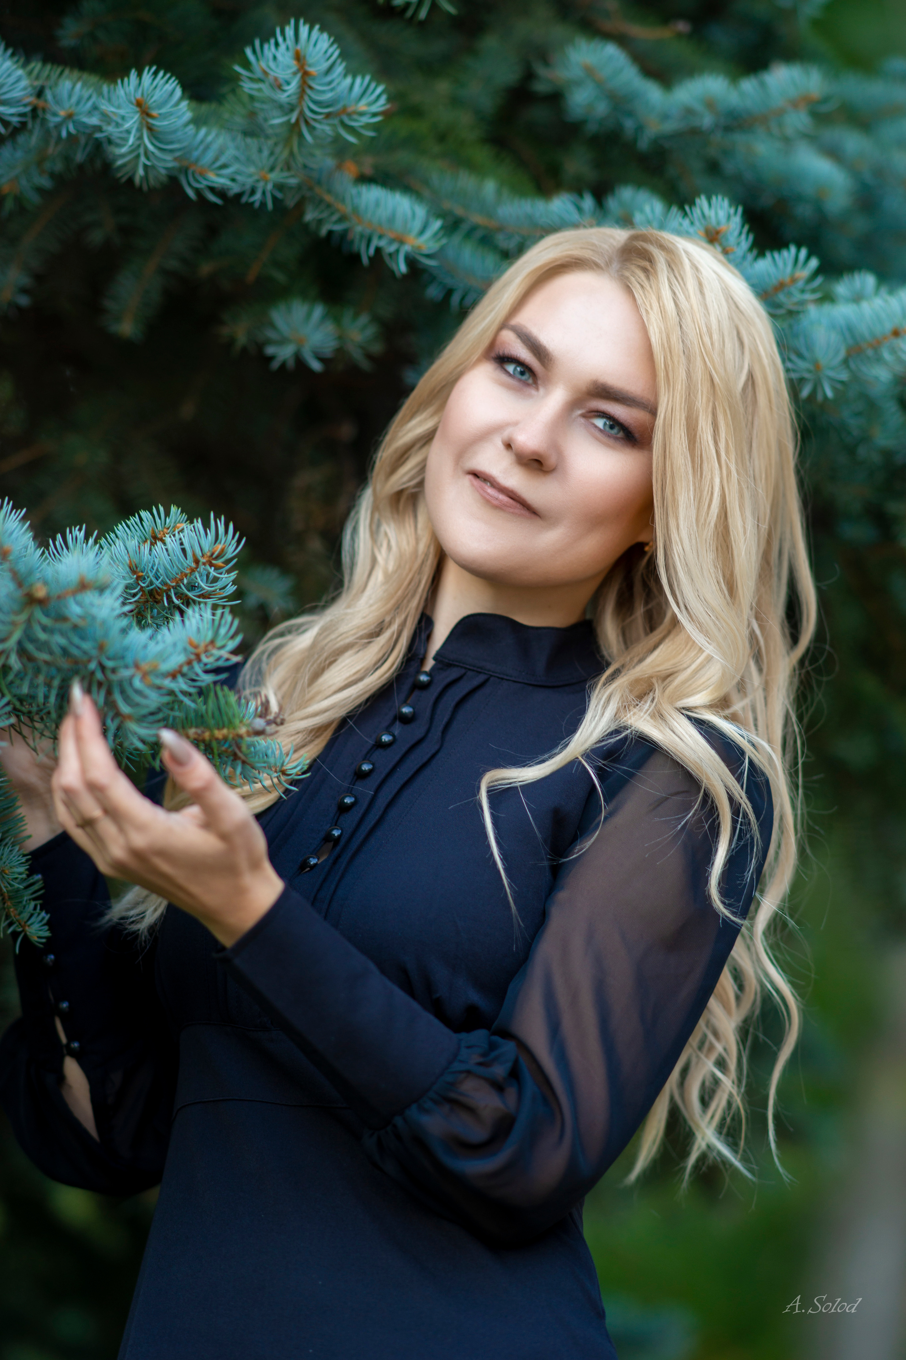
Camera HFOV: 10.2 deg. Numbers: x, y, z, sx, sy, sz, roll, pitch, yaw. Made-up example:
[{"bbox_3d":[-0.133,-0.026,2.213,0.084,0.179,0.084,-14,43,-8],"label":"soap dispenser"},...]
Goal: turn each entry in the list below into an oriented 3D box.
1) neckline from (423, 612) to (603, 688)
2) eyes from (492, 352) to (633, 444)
[{"bbox_3d":[0.034,-0.025,2.945,0.120,0.048,0.120,21,20,41],"label":"neckline"},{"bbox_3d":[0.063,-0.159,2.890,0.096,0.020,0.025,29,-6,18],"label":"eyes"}]

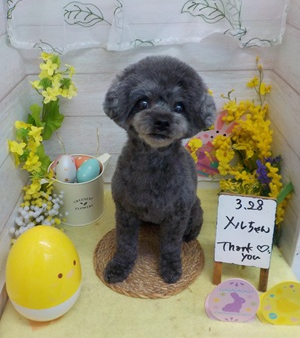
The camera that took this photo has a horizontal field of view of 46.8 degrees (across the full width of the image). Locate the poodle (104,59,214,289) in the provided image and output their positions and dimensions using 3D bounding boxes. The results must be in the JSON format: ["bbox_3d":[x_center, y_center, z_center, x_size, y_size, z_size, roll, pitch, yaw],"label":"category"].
[{"bbox_3d":[0.019,-0.002,0.646,0.189,0.418,0.232,5,31,9],"label":"poodle"}]

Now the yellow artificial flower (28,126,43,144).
[{"bbox_3d":[-0.223,-0.066,0.675,0.030,0.037,0.020,-13,13,-21],"label":"yellow artificial flower"}]

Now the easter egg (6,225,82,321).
[{"bbox_3d":[-0.174,0.180,0.581,0.123,0.177,0.123,0,31,0],"label":"easter egg"}]

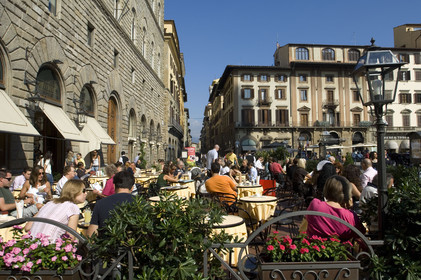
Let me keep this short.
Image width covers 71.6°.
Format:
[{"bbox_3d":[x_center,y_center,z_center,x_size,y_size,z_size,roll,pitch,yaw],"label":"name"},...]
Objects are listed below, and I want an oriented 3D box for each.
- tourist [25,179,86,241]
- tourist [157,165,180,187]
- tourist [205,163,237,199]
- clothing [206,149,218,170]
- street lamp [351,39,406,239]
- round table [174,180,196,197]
[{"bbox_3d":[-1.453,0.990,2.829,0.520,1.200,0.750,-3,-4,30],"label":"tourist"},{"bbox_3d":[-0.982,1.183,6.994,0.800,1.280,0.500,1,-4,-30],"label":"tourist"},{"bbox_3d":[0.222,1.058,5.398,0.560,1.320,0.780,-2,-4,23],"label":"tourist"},{"bbox_3d":[0.061,0.634,8.978,0.360,0.680,0.460,2,-4,-37],"label":"clothing"},{"bbox_3d":[1.442,0.326,2.485,0.340,2.420,0.340,-1,-3,7],"label":"street lamp"},{"bbox_3d":[-0.695,1.541,8.126,0.650,0.740,0.650,0,-3,0],"label":"round table"}]

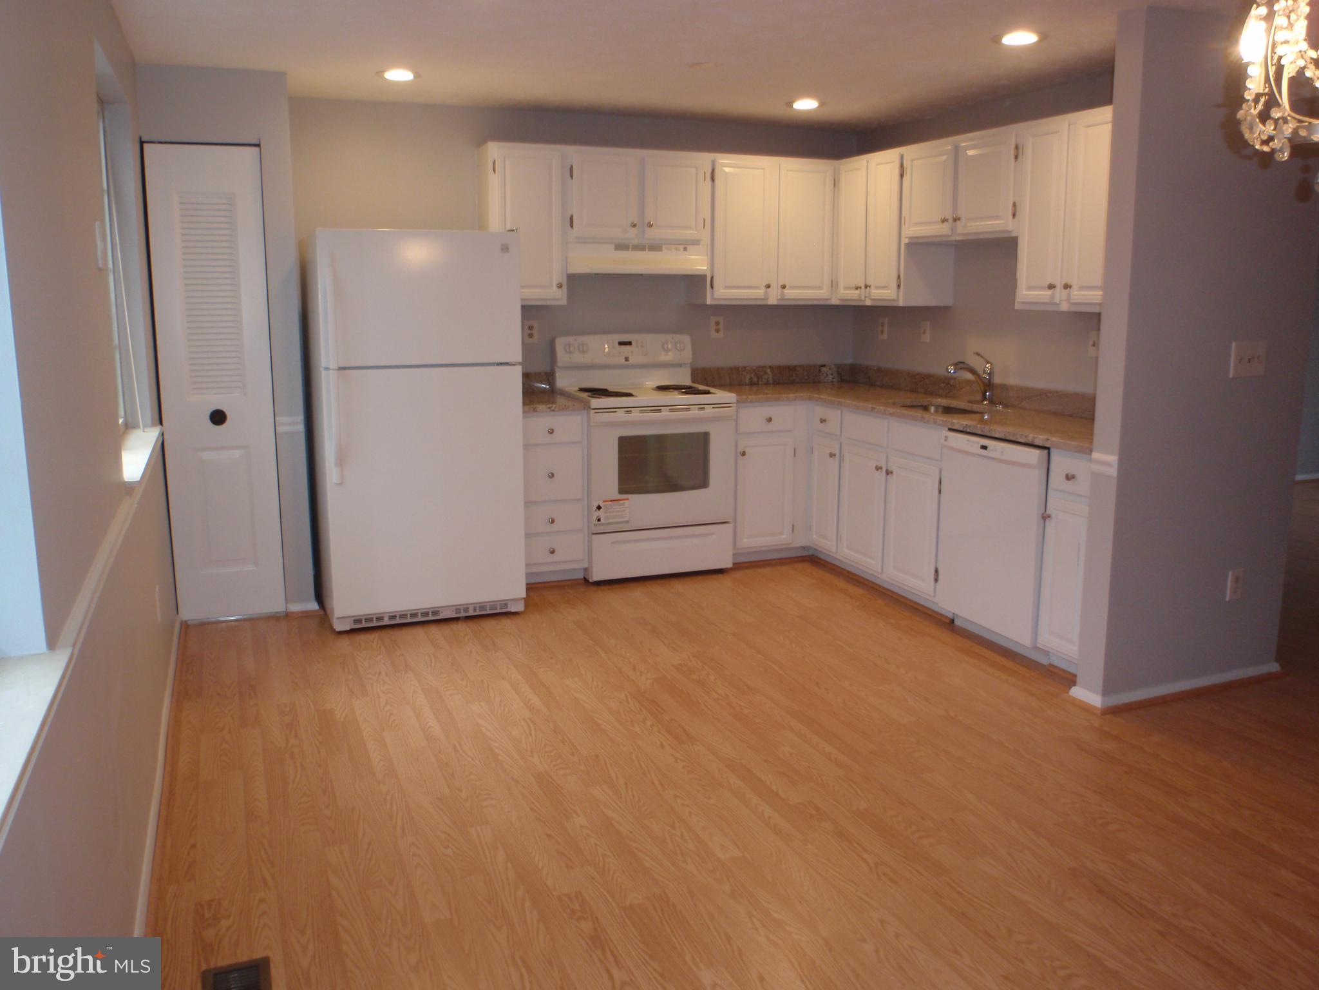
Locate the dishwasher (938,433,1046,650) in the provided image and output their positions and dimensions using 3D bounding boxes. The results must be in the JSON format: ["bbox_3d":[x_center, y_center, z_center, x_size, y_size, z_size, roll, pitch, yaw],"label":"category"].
[{"bbox_3d":[1.577,0.164,4.388,0.600,0.818,0.605,-4,12,-21],"label":"dishwasher"}]

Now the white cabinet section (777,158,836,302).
[{"bbox_3d":[0.780,-1.402,5.699,0.322,0.692,0.022,-4,12,-21],"label":"white cabinet section"}]

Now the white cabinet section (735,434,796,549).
[{"bbox_3d":[0.550,-0.017,5.603,0.332,0.587,0.020,-4,12,-21],"label":"white cabinet section"}]

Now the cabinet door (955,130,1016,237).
[{"bbox_3d":[1.412,-1.333,4.601,0.022,0.394,0.368,-4,12,-21],"label":"cabinet door"}]

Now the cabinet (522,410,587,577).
[{"bbox_3d":[-0.635,-0.054,5.450,0.374,0.815,0.628,-4,12,-21],"label":"cabinet"}]

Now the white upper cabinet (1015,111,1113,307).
[{"bbox_3d":[1.747,-1.109,4.224,0.337,0.751,0.585,-4,12,-21],"label":"white upper cabinet"}]

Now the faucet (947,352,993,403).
[{"bbox_3d":[1.467,-0.547,5.034,0.272,0.249,0.060,-4,12,-21],"label":"faucet"}]

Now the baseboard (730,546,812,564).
[{"bbox_3d":[0.594,0.318,5.723,0.505,0.080,0.018,-4,12,-21],"label":"baseboard"}]

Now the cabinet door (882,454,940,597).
[{"bbox_3d":[1.133,0.131,4.780,0.021,0.578,0.398,-4,12,-22],"label":"cabinet door"}]

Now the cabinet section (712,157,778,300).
[{"bbox_3d":[0.451,-1.379,5.574,0.376,0.699,0.021,-4,12,-21],"label":"cabinet section"}]

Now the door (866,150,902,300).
[{"bbox_3d":[1.127,-1.334,5.354,0.021,0.697,0.285,-4,12,-22],"label":"door"}]

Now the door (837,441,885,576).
[{"bbox_3d":[0.980,0.057,5.125,0.022,0.562,0.386,-4,12,-21],"label":"door"}]

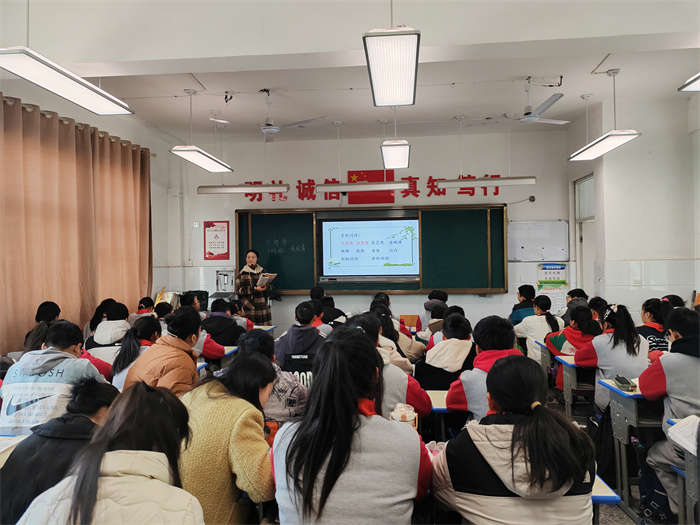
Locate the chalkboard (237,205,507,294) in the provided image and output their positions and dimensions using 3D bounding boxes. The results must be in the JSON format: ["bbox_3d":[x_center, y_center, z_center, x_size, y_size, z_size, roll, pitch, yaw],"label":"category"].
[{"bbox_3d":[0.279,-0.168,8.043,4.000,1.267,0.100,-1,-1,5],"label":"chalkboard"}]

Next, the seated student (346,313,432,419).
[{"bbox_3d":[0.173,0.851,2.607,0.480,1.228,0.600,-1,-1,5],"label":"seated student"}]

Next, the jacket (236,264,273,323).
[{"bbox_3d":[-1.292,0.497,7.395,0.500,0.954,0.360,-1,-1,-5],"label":"jacket"}]

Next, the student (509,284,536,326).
[{"bbox_3d":[2.055,0.861,6.293,0.460,1.210,0.630,0,-1,-13],"label":"student"}]

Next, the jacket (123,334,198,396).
[{"bbox_3d":[-1.219,0.774,3.590,0.520,0.600,0.450,-1,-1,20],"label":"jacket"}]

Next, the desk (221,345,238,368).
[{"bbox_3d":[-1.312,1.125,4.904,0.600,0.680,0.400,-1,-1,5],"label":"desk"}]

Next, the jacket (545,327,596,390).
[{"bbox_3d":[1.905,0.799,4.607,0.520,0.510,0.440,-1,-1,-3],"label":"jacket"}]

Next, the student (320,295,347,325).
[{"bbox_3d":[-0.147,0.941,6.181,0.440,1.135,0.600,-1,-1,10],"label":"student"}]

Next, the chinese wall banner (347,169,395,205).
[{"bbox_3d":[0.318,-1.109,8.054,0.677,0.489,0.015,-1,-1,5],"label":"chinese wall banner"}]

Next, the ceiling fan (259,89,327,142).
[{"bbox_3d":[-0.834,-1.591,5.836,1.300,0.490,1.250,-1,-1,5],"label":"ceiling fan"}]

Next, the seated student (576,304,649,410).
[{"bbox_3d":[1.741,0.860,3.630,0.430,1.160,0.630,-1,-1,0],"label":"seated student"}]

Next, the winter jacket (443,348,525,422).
[{"bbox_3d":[0.664,0.678,2.523,0.500,0.570,0.400,-1,-1,5],"label":"winter jacket"}]

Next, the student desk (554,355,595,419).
[{"bbox_3d":[1.881,1.069,4.016,0.600,0.680,0.400,-1,-1,5],"label":"student desk"}]

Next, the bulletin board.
[{"bbox_3d":[2.730,-0.308,7.923,0.880,0.591,0.025,-1,-1,5],"label":"bulletin board"}]

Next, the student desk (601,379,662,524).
[{"bbox_3d":[1.840,1.087,3.165,0.600,0.720,0.410,-1,-1,5],"label":"student desk"}]

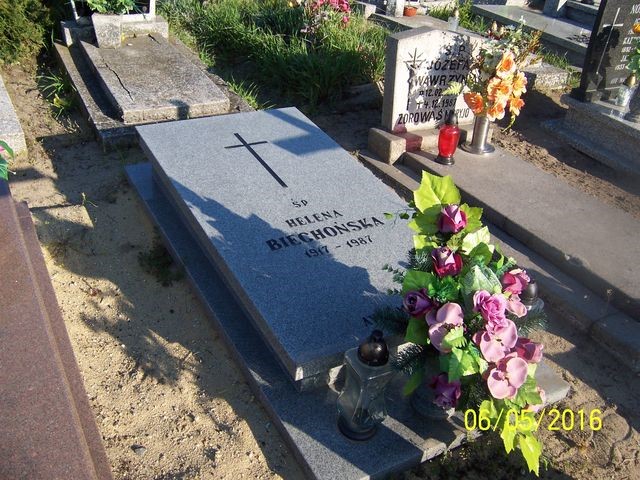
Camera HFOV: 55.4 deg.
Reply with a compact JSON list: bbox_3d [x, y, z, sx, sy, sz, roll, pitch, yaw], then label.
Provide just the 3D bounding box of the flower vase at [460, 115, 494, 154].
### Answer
[{"bbox_3d":[0.763,-0.515,2.872,0.152,0.187,0.152,0,35,0],"label":"flower vase"}]

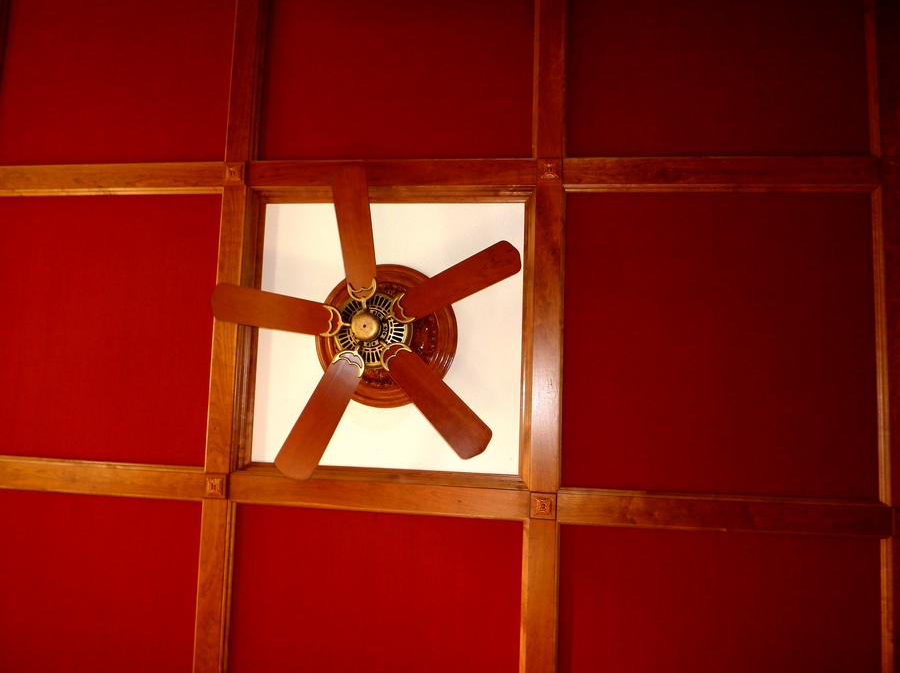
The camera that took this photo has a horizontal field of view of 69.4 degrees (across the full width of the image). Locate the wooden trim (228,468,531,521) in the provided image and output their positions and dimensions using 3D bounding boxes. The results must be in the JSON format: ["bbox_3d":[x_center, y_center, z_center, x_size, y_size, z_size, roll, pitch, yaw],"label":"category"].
[{"bbox_3d":[-0.308,0.665,2.705,1.270,0.045,0.122,1,-95,7],"label":"wooden trim"}]

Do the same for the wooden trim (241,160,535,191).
[{"bbox_3d":[-0.261,-0.706,2.828,1.270,0.045,0.119,1,-95,7],"label":"wooden trim"}]

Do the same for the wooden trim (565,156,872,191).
[{"bbox_3d":[1.108,-0.667,2.661,1.261,0.045,0.138,1,-95,7],"label":"wooden trim"}]

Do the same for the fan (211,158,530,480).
[{"bbox_3d":[-0.316,-0.040,2.636,1.240,0.400,1.240,1,-95,7],"label":"fan"}]

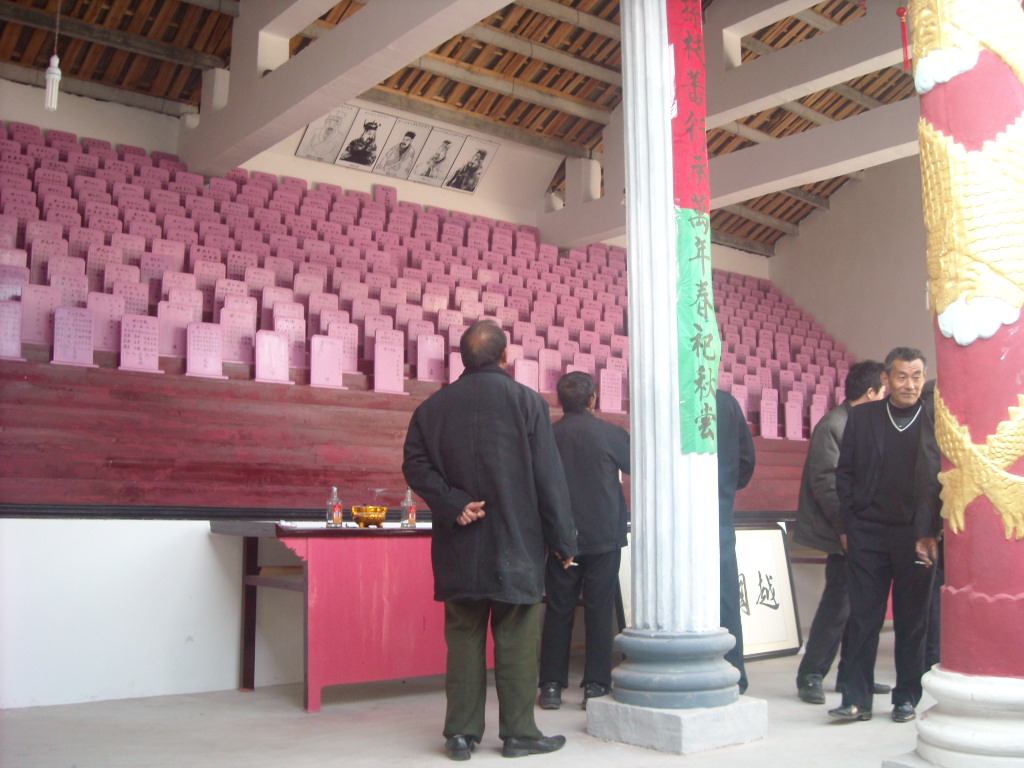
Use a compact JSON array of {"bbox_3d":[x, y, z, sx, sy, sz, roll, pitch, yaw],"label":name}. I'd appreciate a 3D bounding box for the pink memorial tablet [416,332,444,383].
[{"bbox_3d":[-0.496,-0.162,6.346,0.200,0.265,0.060,5,-8,-35],"label":"pink memorial tablet"}]

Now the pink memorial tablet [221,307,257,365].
[{"bbox_3d":[-1.740,-0.310,6.624,0.250,0.335,0.070,6,-9,-38],"label":"pink memorial tablet"}]

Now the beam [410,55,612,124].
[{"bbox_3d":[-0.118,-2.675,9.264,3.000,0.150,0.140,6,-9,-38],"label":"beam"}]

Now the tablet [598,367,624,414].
[{"bbox_3d":[0.677,0.051,7.009,0.205,0.295,0.060,5,-8,-35],"label":"tablet"}]

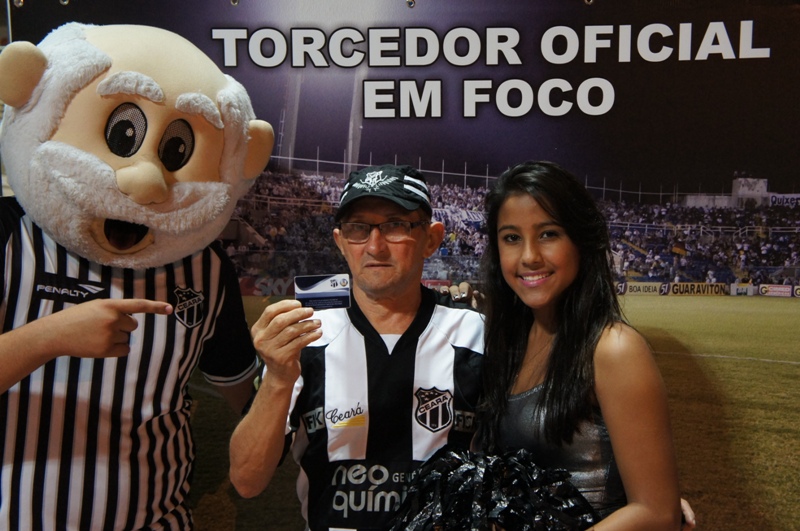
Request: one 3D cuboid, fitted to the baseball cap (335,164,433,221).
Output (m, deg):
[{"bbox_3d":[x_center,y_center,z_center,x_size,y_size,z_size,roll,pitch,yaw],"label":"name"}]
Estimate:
[{"bbox_3d":[-0.028,-0.125,2.210,0.167,0.115,0.255,-4,-4,13],"label":"baseball cap"}]

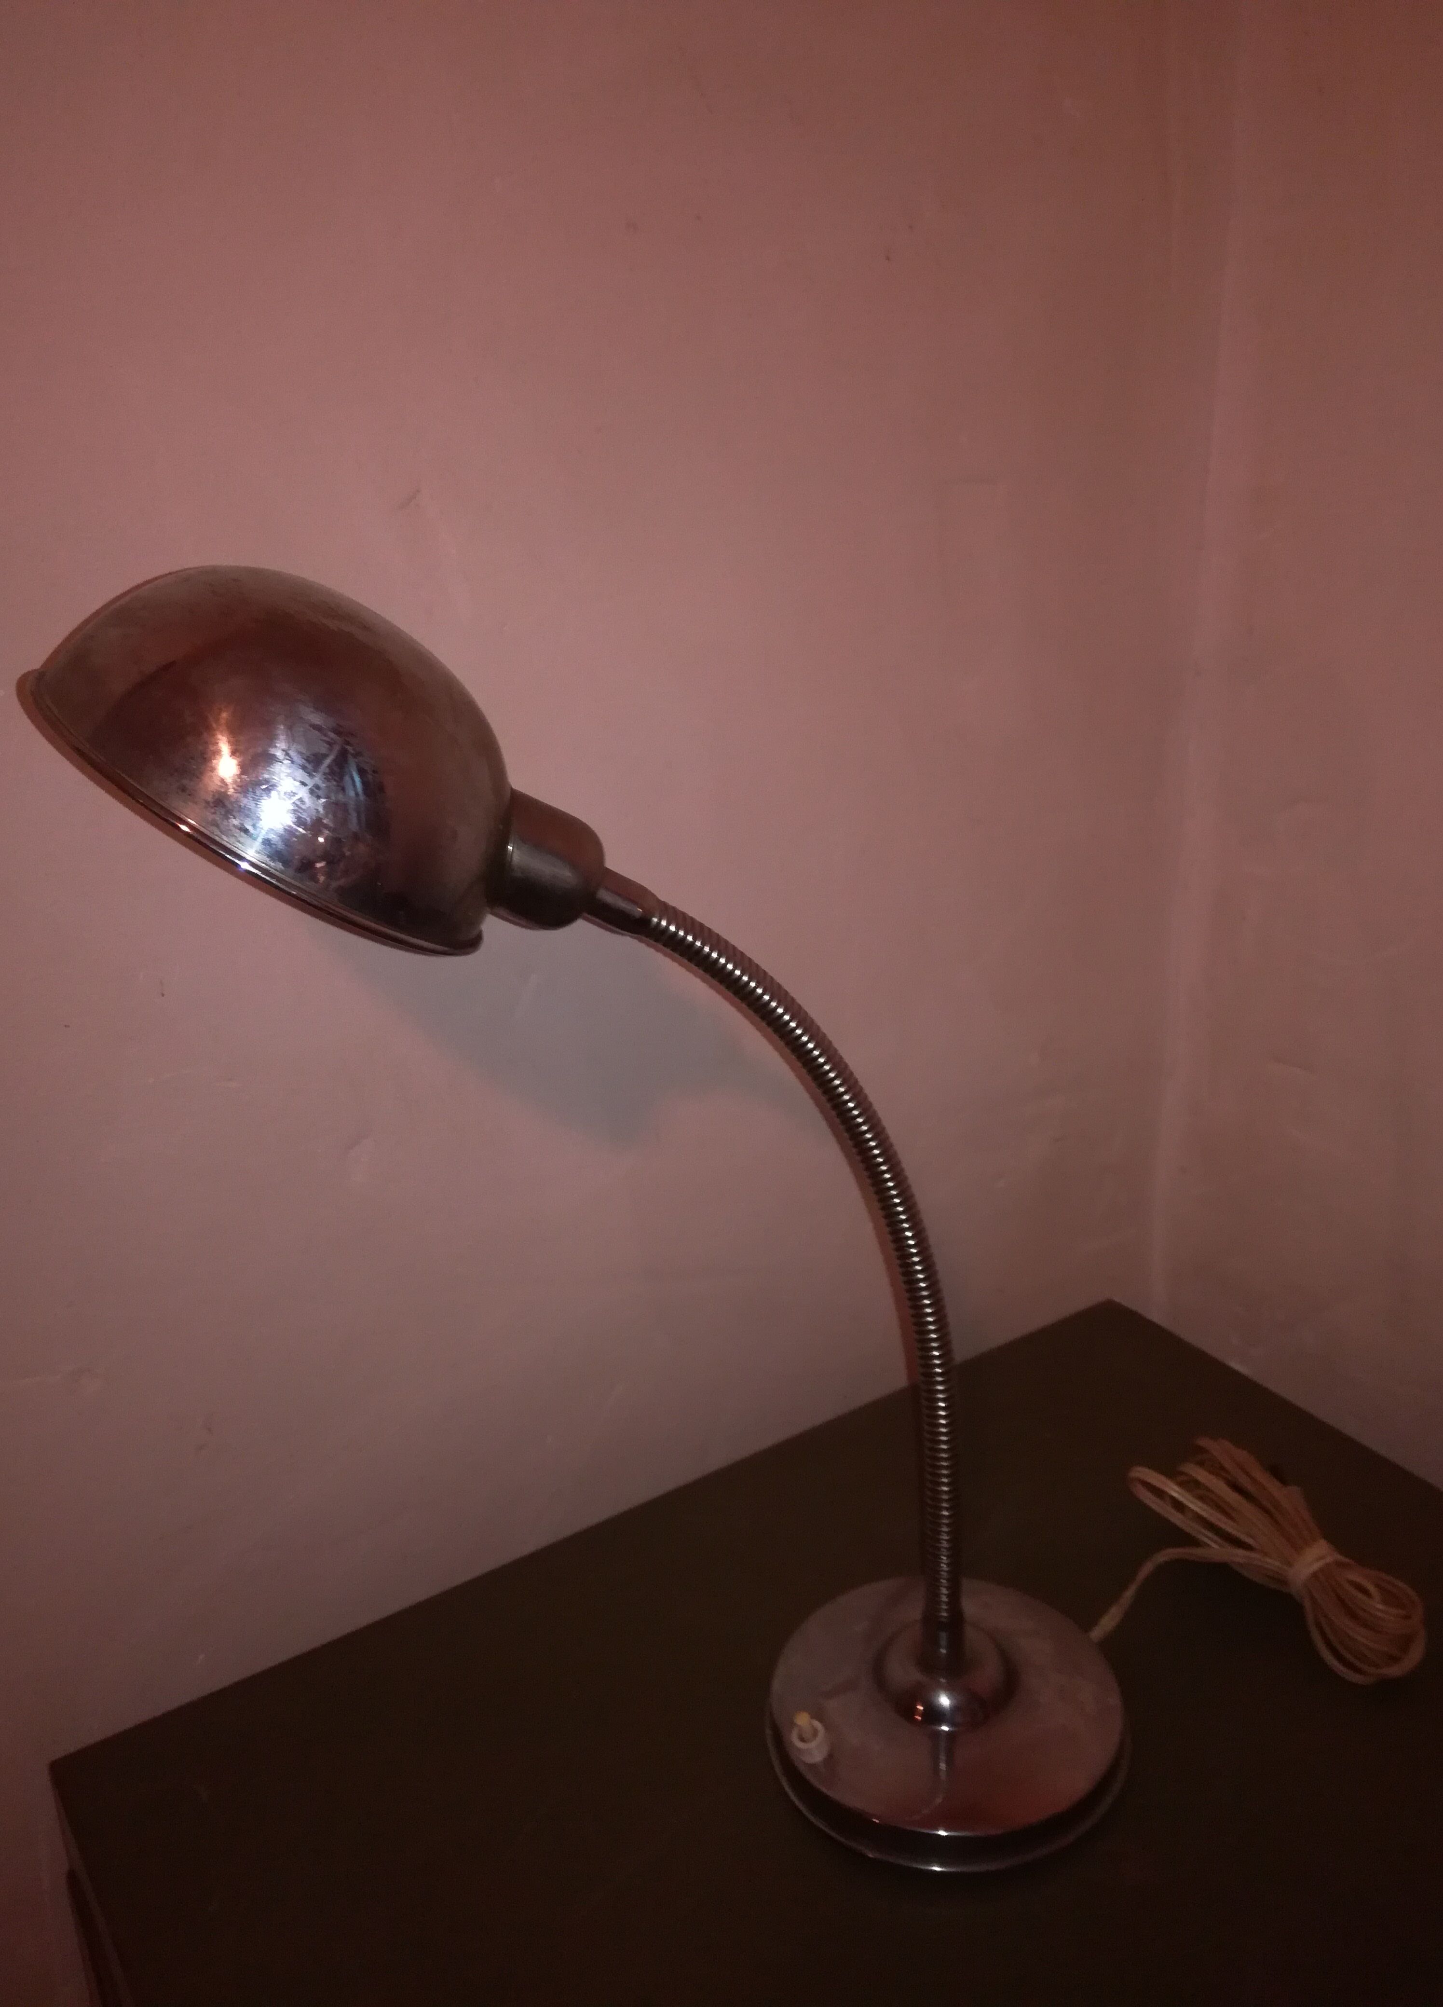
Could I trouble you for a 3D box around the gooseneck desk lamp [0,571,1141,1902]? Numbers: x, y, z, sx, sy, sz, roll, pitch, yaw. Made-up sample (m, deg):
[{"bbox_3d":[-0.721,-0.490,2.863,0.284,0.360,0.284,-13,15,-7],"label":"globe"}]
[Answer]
[{"bbox_3d":[-0.019,0.089,0.571,0.364,0.481,0.158,-5,20,-8],"label":"gooseneck desk lamp"}]

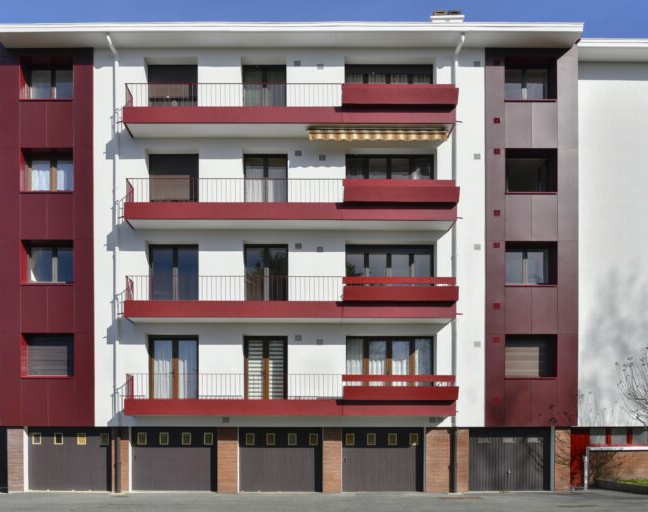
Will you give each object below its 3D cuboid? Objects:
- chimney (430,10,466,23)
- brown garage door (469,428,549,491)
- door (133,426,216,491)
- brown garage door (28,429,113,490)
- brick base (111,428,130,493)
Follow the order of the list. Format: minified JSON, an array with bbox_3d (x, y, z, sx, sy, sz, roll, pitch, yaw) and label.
[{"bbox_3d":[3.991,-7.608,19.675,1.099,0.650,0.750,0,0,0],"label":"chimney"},{"bbox_3d":[5.569,6.134,17.980,2.438,1.911,0.120,0,0,0],"label":"brown garage door"},{"bbox_3d":[-4.500,6.110,17.980,2.559,1.957,0.120,0,0,0],"label":"door"},{"bbox_3d":[-7.917,6.345,18.600,2.569,1.977,0.120,0,0,0],"label":"brown garage door"},{"bbox_3d":[-6.218,6.241,18.475,0.611,1.971,0.450,0,0,0],"label":"brick base"}]

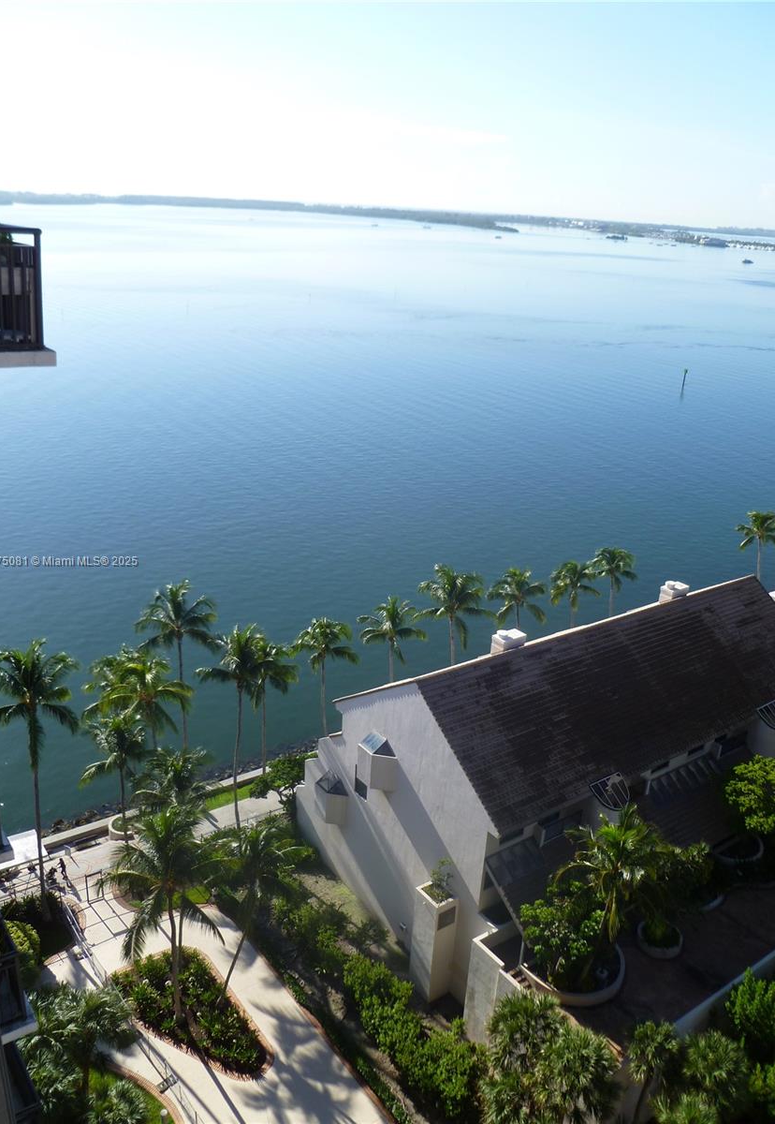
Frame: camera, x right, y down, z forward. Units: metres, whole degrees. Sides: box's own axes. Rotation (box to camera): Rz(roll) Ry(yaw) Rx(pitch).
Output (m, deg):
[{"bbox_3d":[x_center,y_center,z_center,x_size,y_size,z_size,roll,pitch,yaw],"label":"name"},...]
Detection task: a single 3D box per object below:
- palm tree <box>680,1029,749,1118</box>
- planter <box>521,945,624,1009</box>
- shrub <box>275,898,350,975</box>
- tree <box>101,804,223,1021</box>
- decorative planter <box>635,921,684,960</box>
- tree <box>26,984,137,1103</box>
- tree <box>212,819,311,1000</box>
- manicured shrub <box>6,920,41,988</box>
[{"bbox_3d":[15.546,25.196,43.637,3.290,6.980,3.290,3,21,0],"label":"palm tree"},{"bbox_3d":[10.088,21.792,49.408,5.400,0.780,5.200,3,21,0],"label":"planter"},{"bbox_3d":[-4.736,23.179,56.775,2.500,1.500,3.700,-12,26,-33],"label":"shrub"},{"bbox_3d":[-11.549,18.826,47.881,6.180,13.570,6.180,3,21,0],"label":"tree"},{"bbox_3d":[15.419,21.278,51.422,2.600,0.740,2.600,3,21,0],"label":"decorative planter"},{"bbox_3d":[-14.810,23.484,44.120,5.290,7.310,5.290,3,21,0],"label":"tree"},{"bbox_3d":[-7.449,19.795,51.986,5.890,11.020,5.890,3,21,0],"label":"tree"},{"bbox_3d":[-22.002,23.135,53.692,2.500,2.300,2.500,3,21,0],"label":"manicured shrub"}]

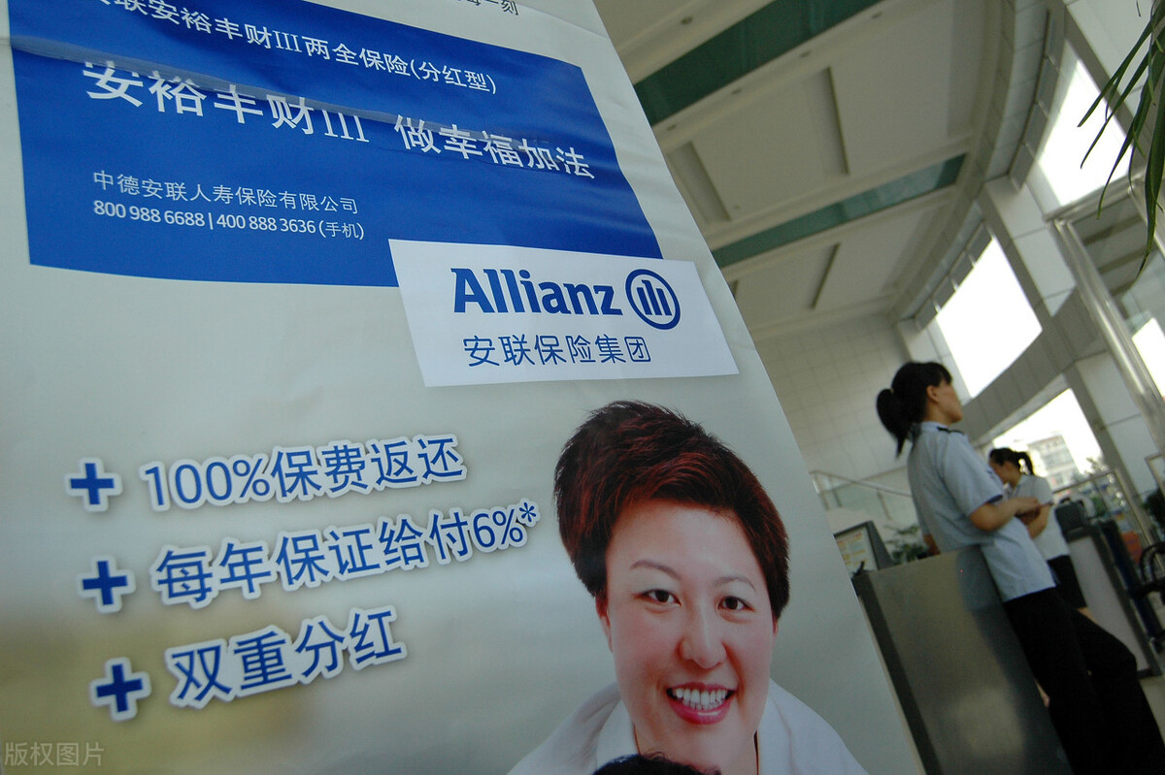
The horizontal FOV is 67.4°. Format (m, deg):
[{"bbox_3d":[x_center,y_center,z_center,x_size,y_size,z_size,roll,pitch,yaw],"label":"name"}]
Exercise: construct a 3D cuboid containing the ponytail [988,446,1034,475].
[{"bbox_3d":[2.621,0.460,5.320,0.225,0.225,0.180,-24,-23,22],"label":"ponytail"}]

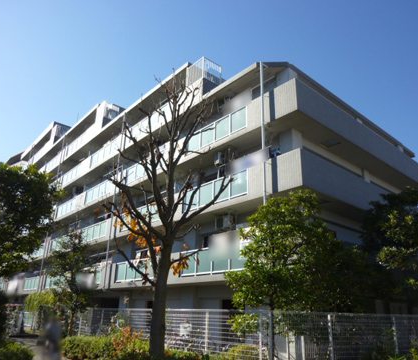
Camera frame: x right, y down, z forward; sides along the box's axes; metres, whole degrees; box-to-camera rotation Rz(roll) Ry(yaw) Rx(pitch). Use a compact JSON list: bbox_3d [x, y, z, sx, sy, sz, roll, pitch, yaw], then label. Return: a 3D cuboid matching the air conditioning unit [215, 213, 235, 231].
[{"bbox_3d":[0.665,1.782,14.644,0.325,0.567,0.800,18,-26,-38],"label":"air conditioning unit"}]

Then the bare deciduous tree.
[{"bbox_3d":[-1.367,0.612,11.070,4.300,9.400,4.100,4,-20,-7],"label":"bare deciduous tree"}]

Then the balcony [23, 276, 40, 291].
[{"bbox_3d":[-15.973,9.312,31.176,0.084,1.004,3.953,18,-26,-38],"label":"balcony"}]

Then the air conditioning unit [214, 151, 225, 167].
[{"bbox_3d":[0.503,-0.894,15.772,0.344,0.539,0.558,18,-26,-38],"label":"air conditioning unit"}]

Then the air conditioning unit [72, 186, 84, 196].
[{"bbox_3d":[-11.152,0.912,29.722,0.344,0.577,0.800,18,-26,-38],"label":"air conditioning unit"}]

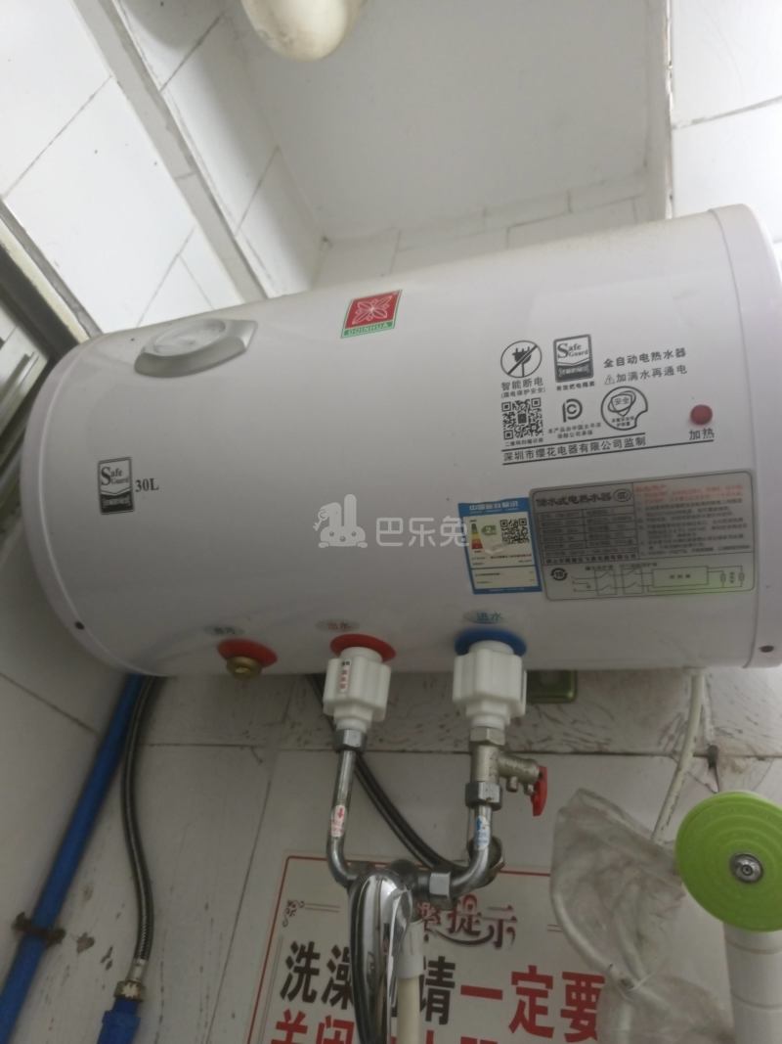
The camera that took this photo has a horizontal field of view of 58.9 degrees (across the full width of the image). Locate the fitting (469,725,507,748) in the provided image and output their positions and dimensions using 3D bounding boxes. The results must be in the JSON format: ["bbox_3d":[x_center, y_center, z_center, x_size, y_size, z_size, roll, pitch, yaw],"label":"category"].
[{"bbox_3d":[0.067,0.149,0.481,0.026,0.011,0.024,22,-40,-14],"label":"fitting"}]

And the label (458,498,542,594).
[{"bbox_3d":[0.071,0.018,0.452,0.045,0.004,0.067,-5,-69,18],"label":"label"}]

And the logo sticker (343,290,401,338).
[{"bbox_3d":[-0.014,-0.158,0.523,0.041,0.050,0.003,-5,-40,19],"label":"logo sticker"}]

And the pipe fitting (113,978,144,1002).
[{"bbox_3d":[-0.232,0.415,0.614,0.026,0.013,0.024,2,-39,11],"label":"pipe fitting"}]

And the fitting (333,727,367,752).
[{"bbox_3d":[-0.030,0.161,0.511,0.025,0.013,0.023,20,-39,-11],"label":"fitting"}]

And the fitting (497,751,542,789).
[{"bbox_3d":[0.087,0.170,0.471,0.030,0.019,0.015,15,-38,-5],"label":"fitting"}]

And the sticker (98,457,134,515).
[{"bbox_3d":[-0.219,-0.029,0.550,0.031,0.043,0.002,-5,-2,19],"label":"sticker"}]

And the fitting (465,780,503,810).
[{"bbox_3d":[0.062,0.180,0.456,0.025,0.013,0.023,13,-38,-3],"label":"fitting"}]

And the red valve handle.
[{"bbox_3d":[0.100,0.181,0.466,0.010,0.031,0.011,15,-38,-5],"label":"red valve handle"}]

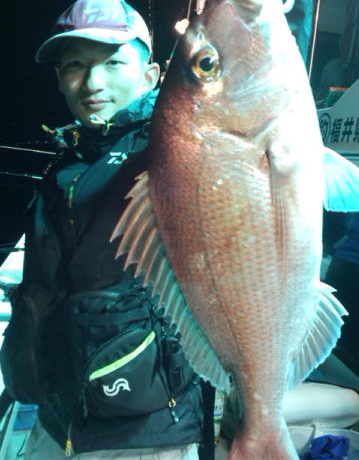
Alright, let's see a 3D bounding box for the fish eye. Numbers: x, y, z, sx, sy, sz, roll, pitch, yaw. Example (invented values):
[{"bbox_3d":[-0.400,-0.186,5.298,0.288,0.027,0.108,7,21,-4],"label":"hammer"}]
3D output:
[{"bbox_3d":[0.031,-0.199,0.565,0.035,0.041,0.022,2,6,7],"label":"fish eye"}]

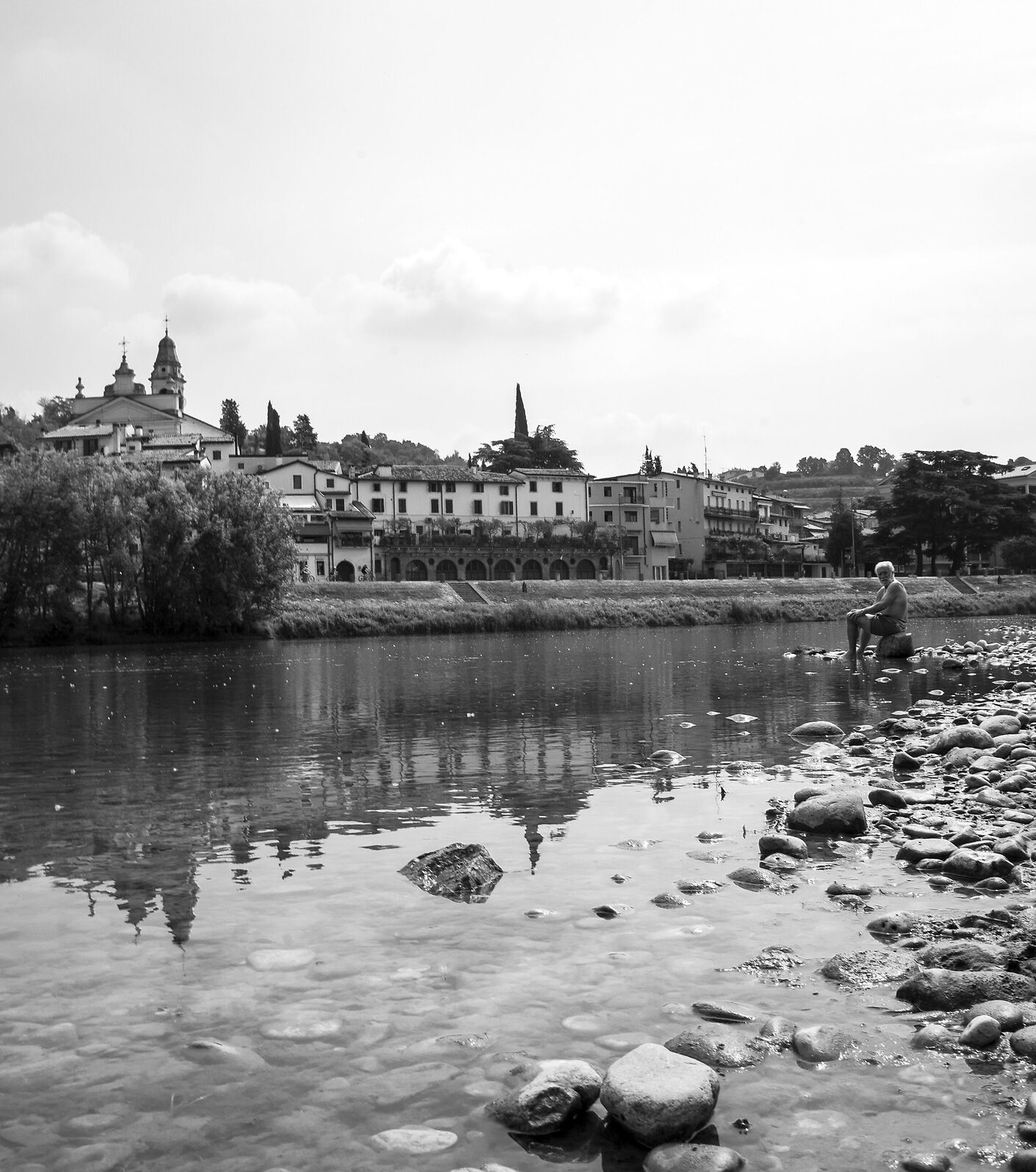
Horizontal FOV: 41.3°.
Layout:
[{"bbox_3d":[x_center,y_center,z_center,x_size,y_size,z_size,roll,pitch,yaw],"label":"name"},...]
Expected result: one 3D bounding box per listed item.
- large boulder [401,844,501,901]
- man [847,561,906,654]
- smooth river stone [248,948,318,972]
[{"bbox_3d":[-0.117,0.515,2.440,0.190,0.100,0.160,-2,-2,-3],"label":"large boulder"},{"bbox_3d":[3.932,0.249,15.000,0.640,1.060,0.500,-2,-2,-7],"label":"man"},{"bbox_3d":[-0.334,0.528,1.940,0.100,0.036,0.065,-2,-2,-7],"label":"smooth river stone"}]

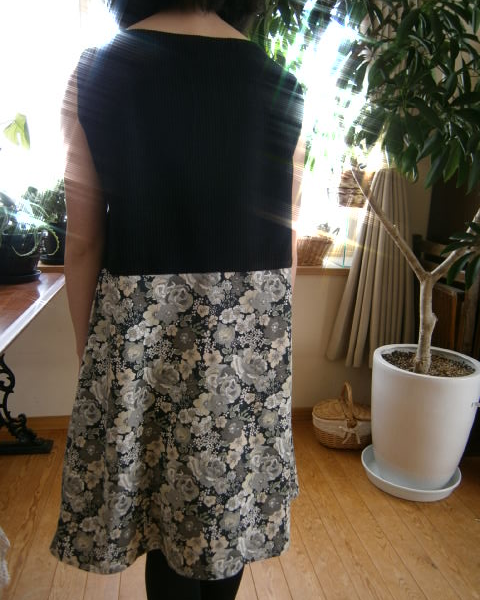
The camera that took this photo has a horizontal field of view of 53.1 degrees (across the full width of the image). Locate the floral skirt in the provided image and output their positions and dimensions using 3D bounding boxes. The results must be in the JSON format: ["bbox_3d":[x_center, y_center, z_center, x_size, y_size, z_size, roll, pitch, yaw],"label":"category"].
[{"bbox_3d":[-0.105,0.195,0.957,0.490,0.560,0.340,-1,13,-13],"label":"floral skirt"}]

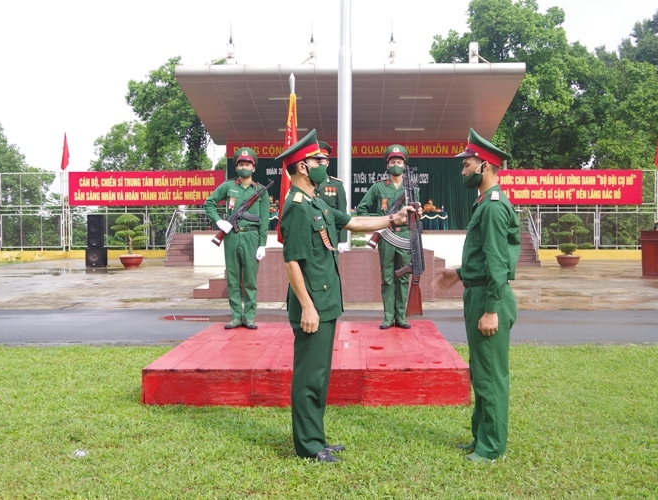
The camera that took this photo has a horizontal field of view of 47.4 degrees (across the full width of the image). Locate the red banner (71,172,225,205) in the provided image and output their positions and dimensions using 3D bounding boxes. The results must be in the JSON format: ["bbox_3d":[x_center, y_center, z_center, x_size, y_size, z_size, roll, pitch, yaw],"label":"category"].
[{"bbox_3d":[-6.334,-2.147,26.100,5.500,1.200,0.060,0,2,2],"label":"red banner"}]

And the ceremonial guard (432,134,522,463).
[{"bbox_3d":[0.817,0.233,4.157,0.480,1.800,0.520,0,1,-3],"label":"ceremonial guard"}]

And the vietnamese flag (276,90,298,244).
[{"bbox_3d":[-0.410,-0.820,7.500,0.250,1.550,0.220,0,2,2],"label":"vietnamese flag"}]

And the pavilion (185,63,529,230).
[{"bbox_3d":[0.702,-2.469,22.900,9.600,5.250,5.300,0,2,3],"label":"pavilion"}]

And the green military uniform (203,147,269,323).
[{"bbox_3d":[-0.938,-0.115,7.559,0.640,1.810,0.440,0,1,2],"label":"green military uniform"}]

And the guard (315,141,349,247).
[{"bbox_3d":[-0.085,-0.130,7.499,0.560,1.840,0.400,0,1,2],"label":"guard"}]

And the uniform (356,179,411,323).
[{"bbox_3d":[0.584,0.005,7.620,0.600,1.500,0.380,0,2,2],"label":"uniform"}]

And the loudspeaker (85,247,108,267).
[{"bbox_3d":[-7.858,0.270,25.415,0.610,0.650,0.620,0,2,-8],"label":"loudspeaker"}]

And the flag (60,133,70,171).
[{"bbox_3d":[-9.259,-3.455,26.300,0.300,1.340,0.220,0,2,2],"label":"flag"}]

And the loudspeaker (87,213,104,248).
[{"bbox_3d":[-7.878,-0.593,25.343,0.480,1.090,0.480,0,2,-8],"label":"loudspeaker"}]

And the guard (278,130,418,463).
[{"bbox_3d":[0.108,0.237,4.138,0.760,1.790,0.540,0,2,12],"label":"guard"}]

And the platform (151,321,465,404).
[{"bbox_3d":[-0.120,0.942,6.687,2.320,0.260,2.770,0,1,2],"label":"platform"}]

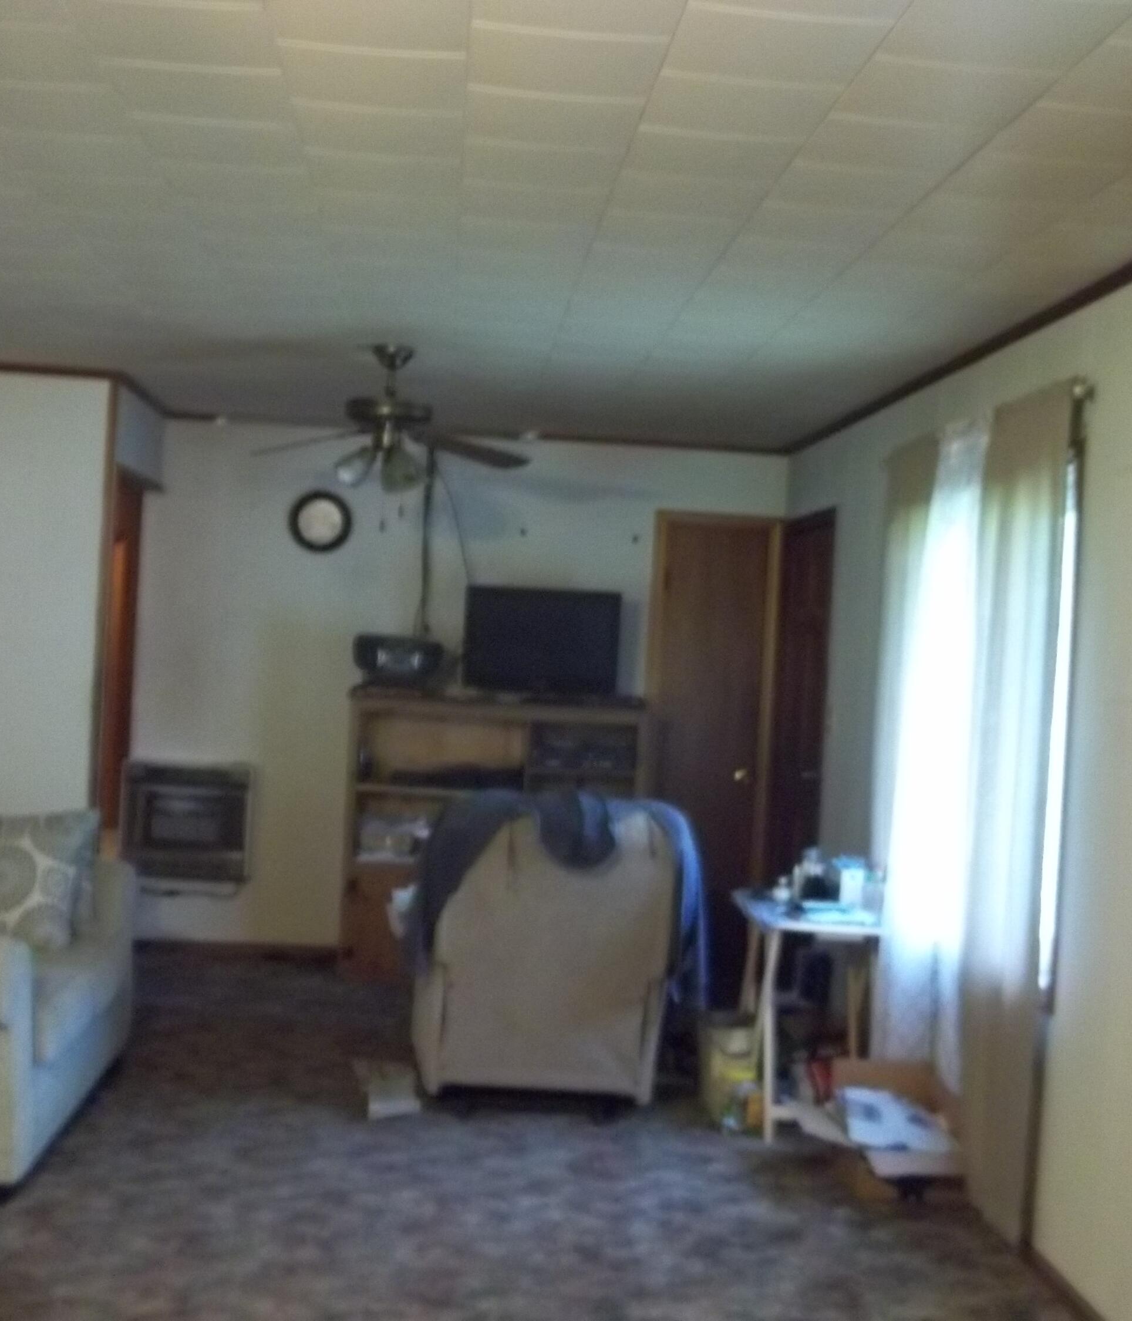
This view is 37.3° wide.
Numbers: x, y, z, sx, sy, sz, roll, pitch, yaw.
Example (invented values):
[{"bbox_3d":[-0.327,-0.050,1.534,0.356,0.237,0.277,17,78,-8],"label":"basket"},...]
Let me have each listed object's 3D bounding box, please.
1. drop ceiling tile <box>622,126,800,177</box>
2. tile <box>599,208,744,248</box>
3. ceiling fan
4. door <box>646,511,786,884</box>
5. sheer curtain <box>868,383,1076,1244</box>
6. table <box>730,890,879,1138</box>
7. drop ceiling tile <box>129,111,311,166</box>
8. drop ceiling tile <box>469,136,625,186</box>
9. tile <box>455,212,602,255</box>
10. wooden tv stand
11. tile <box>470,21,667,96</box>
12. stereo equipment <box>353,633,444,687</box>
[{"bbox_3d":[0.269,-0.952,3.162,0.305,0.020,0.305,3,1,-4],"label":"drop ceiling tile"},{"bbox_3d":[0.224,-0.953,3.695,0.305,0.016,0.300,3,0,-4],"label":"tile"},{"bbox_3d":[-0.571,-0.789,5.498,1.100,0.480,1.100,3,1,-4],"label":"ceiling fan"},{"bbox_3d":[0.638,0.373,7.510,0.585,2.045,0.080,3,1,-4],"label":"door"},{"bbox_3d":[1.135,0.383,4.987,0.110,2.134,1.716,3,1,-4],"label":"sheer curtain"},{"bbox_3d":[0.778,1.100,5.193,0.430,0.660,0.500,3,1,-4],"label":"table"},{"bbox_3d":[-0.662,-1.008,3.239,0.305,0.020,0.305,3,1,-4],"label":"drop ceiling tile"},{"bbox_3d":[-0.046,-0.970,3.286,0.305,0.020,0.305,3,1,-4],"label":"drop ceiling tile"},{"bbox_3d":[-0.090,-0.969,3.807,0.305,0.016,0.300,3,0,-4],"label":"tile"},{"bbox_3d":[-0.342,0.783,7.593,1.290,1.240,0.460,3,1,-4],"label":"wooden tv stand"},{"bbox_3d":[-0.001,-0.967,2.698,0.305,0.020,0.305,3,1,-4],"label":"tile"},{"bbox_3d":[-0.709,0.007,7.188,0.380,0.225,0.220,3,1,-4],"label":"stereo equipment"}]

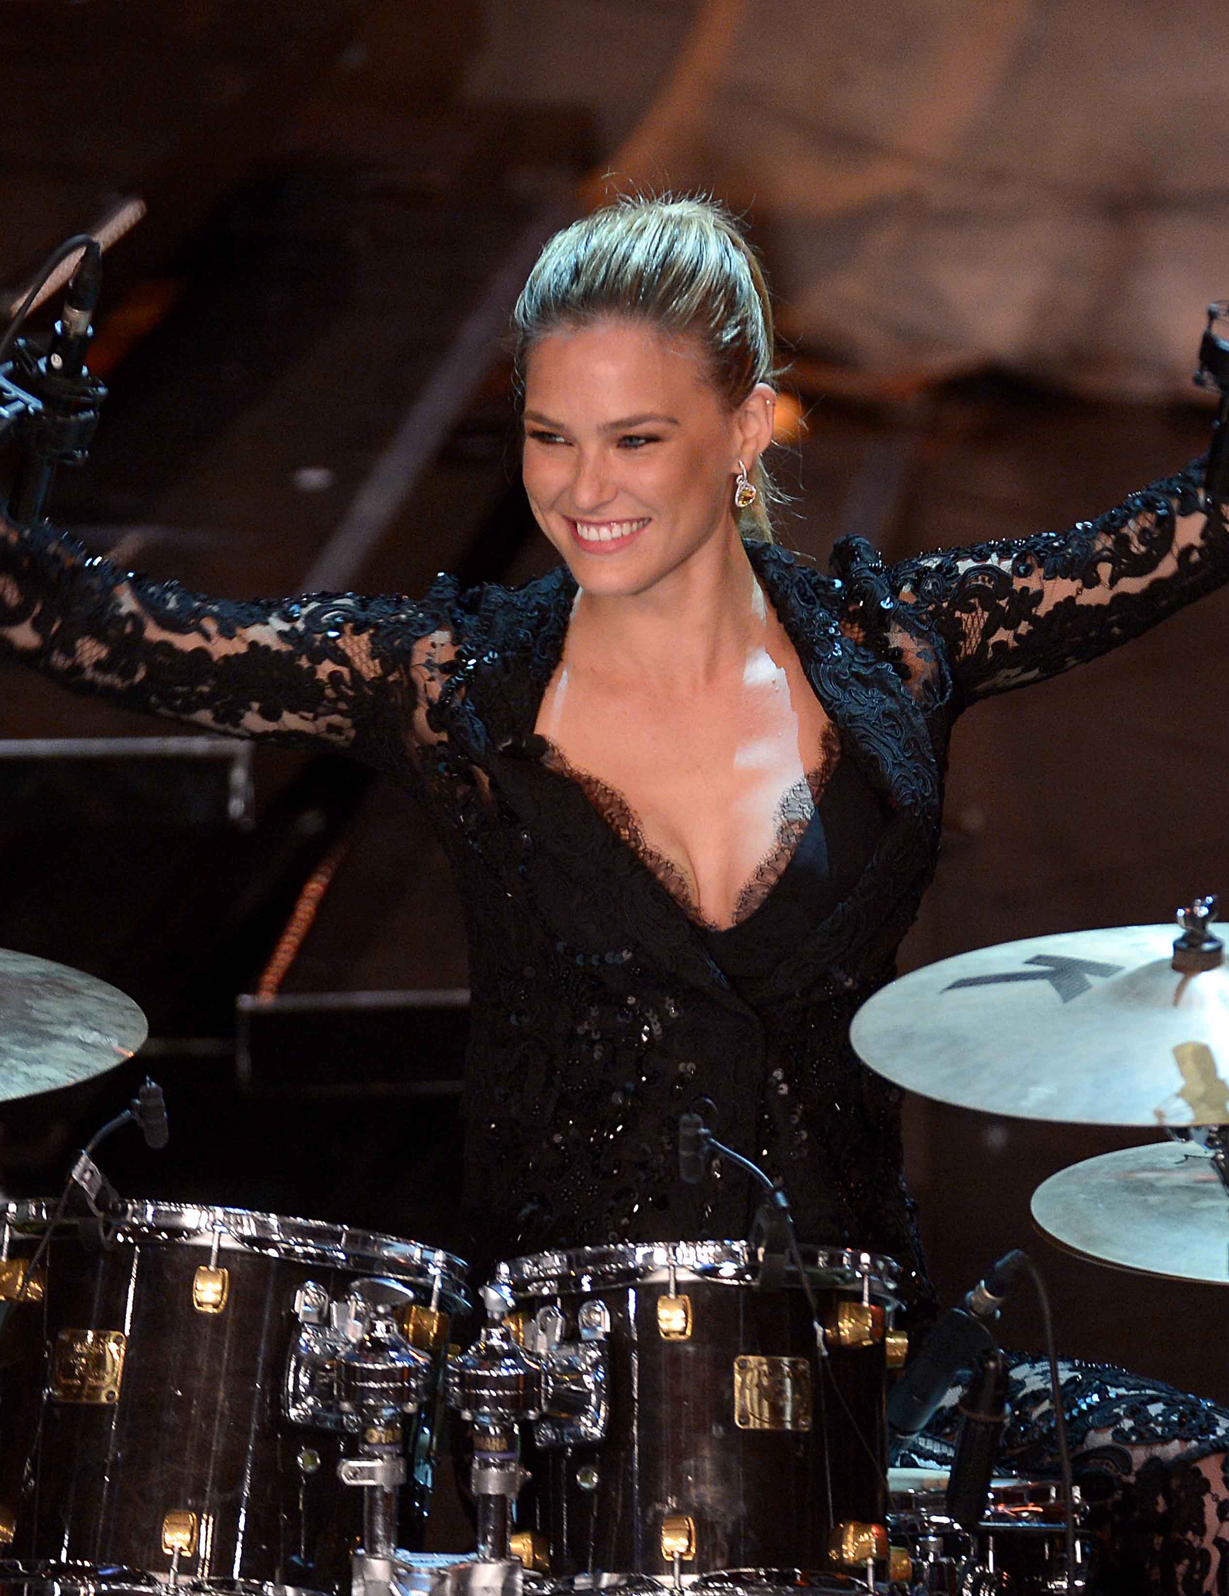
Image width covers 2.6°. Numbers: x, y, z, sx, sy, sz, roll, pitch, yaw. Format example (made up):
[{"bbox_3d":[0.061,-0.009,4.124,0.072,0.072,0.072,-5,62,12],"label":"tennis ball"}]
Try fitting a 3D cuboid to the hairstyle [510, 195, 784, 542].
[{"bbox_3d":[0.022,-0.290,18.000,0.180,0.220,0.220,7,18,24],"label":"hairstyle"}]

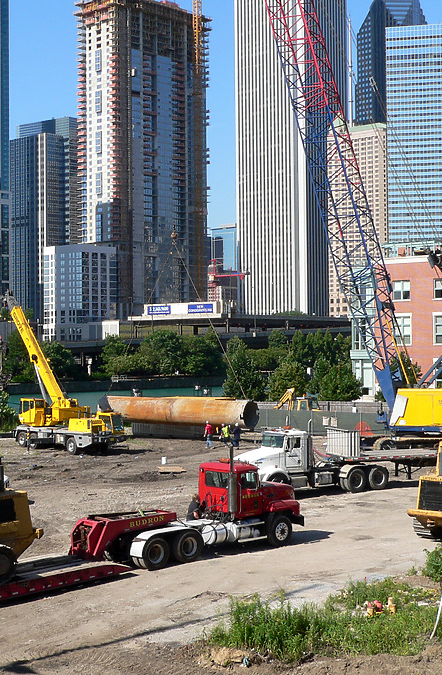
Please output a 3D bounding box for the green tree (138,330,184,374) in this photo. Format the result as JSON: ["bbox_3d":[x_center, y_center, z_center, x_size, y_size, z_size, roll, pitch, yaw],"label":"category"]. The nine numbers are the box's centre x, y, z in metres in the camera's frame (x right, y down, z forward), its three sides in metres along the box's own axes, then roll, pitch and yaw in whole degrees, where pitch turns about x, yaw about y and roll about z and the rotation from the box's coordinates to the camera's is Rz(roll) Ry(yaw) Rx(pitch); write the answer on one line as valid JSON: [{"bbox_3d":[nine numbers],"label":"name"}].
[{"bbox_3d":[-12.795,3.010,246.000,9.200,9.800,8.600,0,0,-3],"label":"green tree"}]

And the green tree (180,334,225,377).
[{"bbox_3d":[-4.285,3.996,265.000,9.730,10.310,9.240,0,0,0],"label":"green tree"}]

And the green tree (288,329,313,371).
[{"bbox_3d":[18.902,3.091,272.000,6.000,9.400,6.000,-1,0,4],"label":"green tree"}]

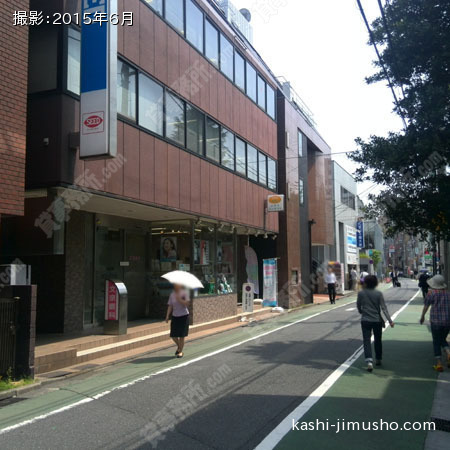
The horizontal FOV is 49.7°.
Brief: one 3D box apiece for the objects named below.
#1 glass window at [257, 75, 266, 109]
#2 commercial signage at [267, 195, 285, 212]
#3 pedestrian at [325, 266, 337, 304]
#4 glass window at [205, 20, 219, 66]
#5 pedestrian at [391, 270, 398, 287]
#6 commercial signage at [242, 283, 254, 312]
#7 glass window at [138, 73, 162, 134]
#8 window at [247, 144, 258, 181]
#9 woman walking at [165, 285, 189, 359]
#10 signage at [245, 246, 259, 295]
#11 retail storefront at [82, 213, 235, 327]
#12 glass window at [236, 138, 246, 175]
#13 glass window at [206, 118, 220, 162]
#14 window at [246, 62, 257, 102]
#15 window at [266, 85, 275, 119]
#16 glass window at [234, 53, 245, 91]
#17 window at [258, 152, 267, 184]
[{"bbox_3d":[1.451,-5.280,19.297,0.100,1.332,1.039,-3,-6,23],"label":"glass window"},{"bbox_3d":[2.022,-0.846,19.279,0.650,0.650,0.140,-3,-5,23],"label":"commercial signage"},{"bbox_3d":[5.067,2.907,23.200,0.500,1.740,0.340,-3,-6,24],"label":"pedestrian"},{"bbox_3d":[-0.407,-5.540,14.867,0.100,1.030,1.004,-3,-6,24],"label":"glass window"},{"bbox_3d":[15.386,4.796,44.000,0.520,1.700,0.380,-3,-6,23],"label":"pedestrian"},{"bbox_3d":[0.767,2.355,15.700,0.360,0.920,0.060,-3,-6,24],"label":"commercial signage"},{"bbox_3d":[-1.754,-2.852,11.506,0.100,1.172,1.042,-3,-6,24],"label":"glass window"},{"bbox_3d":[0.996,-2.309,17.857,0.100,1.292,1.130,-3,-6,23],"label":"window"},{"bbox_3d":[-0.954,1.908,9.850,0.480,1.570,0.330,-3,-5,23],"label":"woman walking"},{"bbox_3d":[1.062,1.810,19.300,0.570,1.970,0.080,-3,-6,23],"label":"signage"},{"bbox_3d":[-1.409,1.338,14.084,1.500,2.880,6.250,-3,-6,24],"label":"retail storefront"},{"bbox_3d":[0.575,-2.425,17.179,0.100,1.230,0.956,-3,-5,23],"label":"glass window"},{"bbox_3d":[-0.361,-2.587,14.728,0.100,1.292,0.978,-3,-6,23],"label":"glass window"},{"bbox_3d":[0.984,-5.375,18.218,0.100,1.332,1.141,-3,-6,23],"label":"window"},{"bbox_3d":[1.915,-5.185,20.366,0.100,1.332,1.079,-3,-6,23],"label":"window"},{"bbox_3d":[0.520,-5.470,17.149,0.100,1.332,1.018,-3,-6,23],"label":"glass window"},{"bbox_3d":[1.514,-2.250,19.398,0.100,1.230,0.904,-3,-5,23],"label":"window"}]

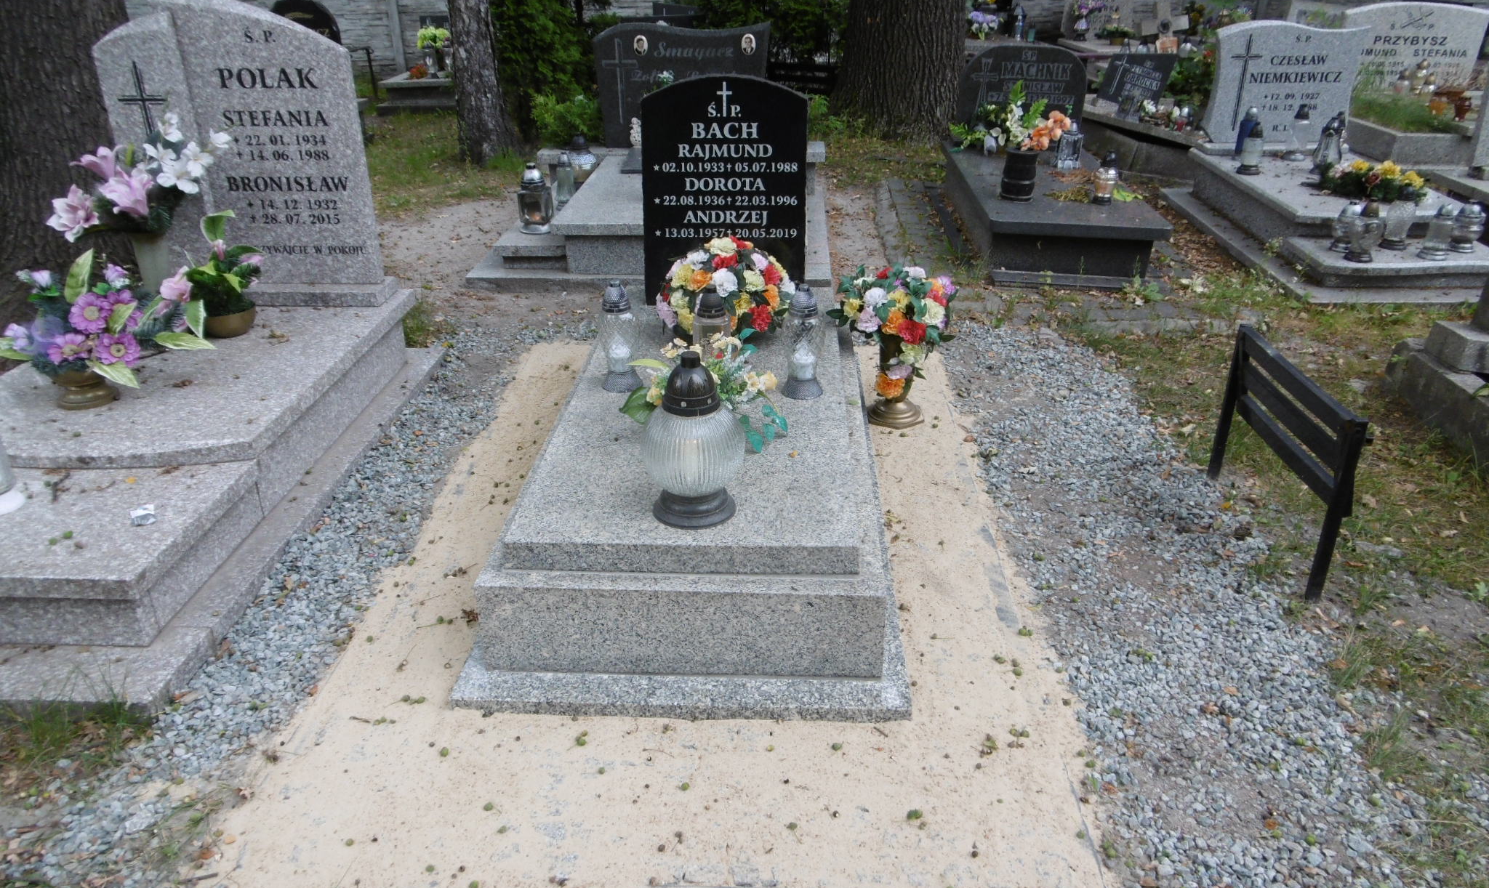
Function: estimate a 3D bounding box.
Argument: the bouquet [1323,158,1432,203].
[{"bbox_3d":[3.143,-1.329,5.156,0.520,0.200,0.340,0,27,3],"label":"bouquet"}]

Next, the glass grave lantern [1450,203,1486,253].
[{"bbox_3d":[3.408,-1.026,4.840,0.135,0.240,0.135,1,26,3],"label":"glass grave lantern"}]

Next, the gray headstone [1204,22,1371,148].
[{"bbox_3d":[3.226,-2.158,6.170,0.880,0.690,0.090,0,27,3],"label":"gray headstone"}]

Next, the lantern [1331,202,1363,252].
[{"bbox_3d":[2.798,-1.010,4.781,0.115,0.210,0.115,0,27,3],"label":"lantern"}]

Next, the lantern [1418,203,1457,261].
[{"bbox_3d":[3.127,-0.959,4.655,0.130,0.225,0.130,0,27,3],"label":"lantern"}]

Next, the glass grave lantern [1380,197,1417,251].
[{"bbox_3d":[3.099,-1.064,4.876,0.130,0.275,0.130,1,26,3],"label":"glass grave lantern"}]

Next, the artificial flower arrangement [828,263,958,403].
[{"bbox_3d":[0.501,-0.376,3.454,0.420,0.450,0.370,0,27,3],"label":"artificial flower arrangement"}]

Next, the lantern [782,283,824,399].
[{"bbox_3d":[0.171,-0.296,2.938,0.120,0.320,0.120,1,26,3],"label":"lantern"}]

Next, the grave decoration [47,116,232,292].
[{"bbox_3d":[-2.027,-0.713,3.462,0.570,0.680,0.420,0,27,3],"label":"grave decoration"}]

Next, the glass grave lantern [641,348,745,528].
[{"bbox_3d":[-0.112,-0.016,2.311,0.225,0.390,0.225,0,27,3],"label":"glass grave lantern"}]

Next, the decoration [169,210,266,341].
[{"bbox_3d":[-1.786,-0.579,3.502,0.310,0.400,0.290,0,27,3],"label":"decoration"}]

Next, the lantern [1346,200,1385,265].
[{"bbox_3d":[2.785,-0.957,4.632,0.140,0.250,0.135,0,27,3],"label":"lantern"}]

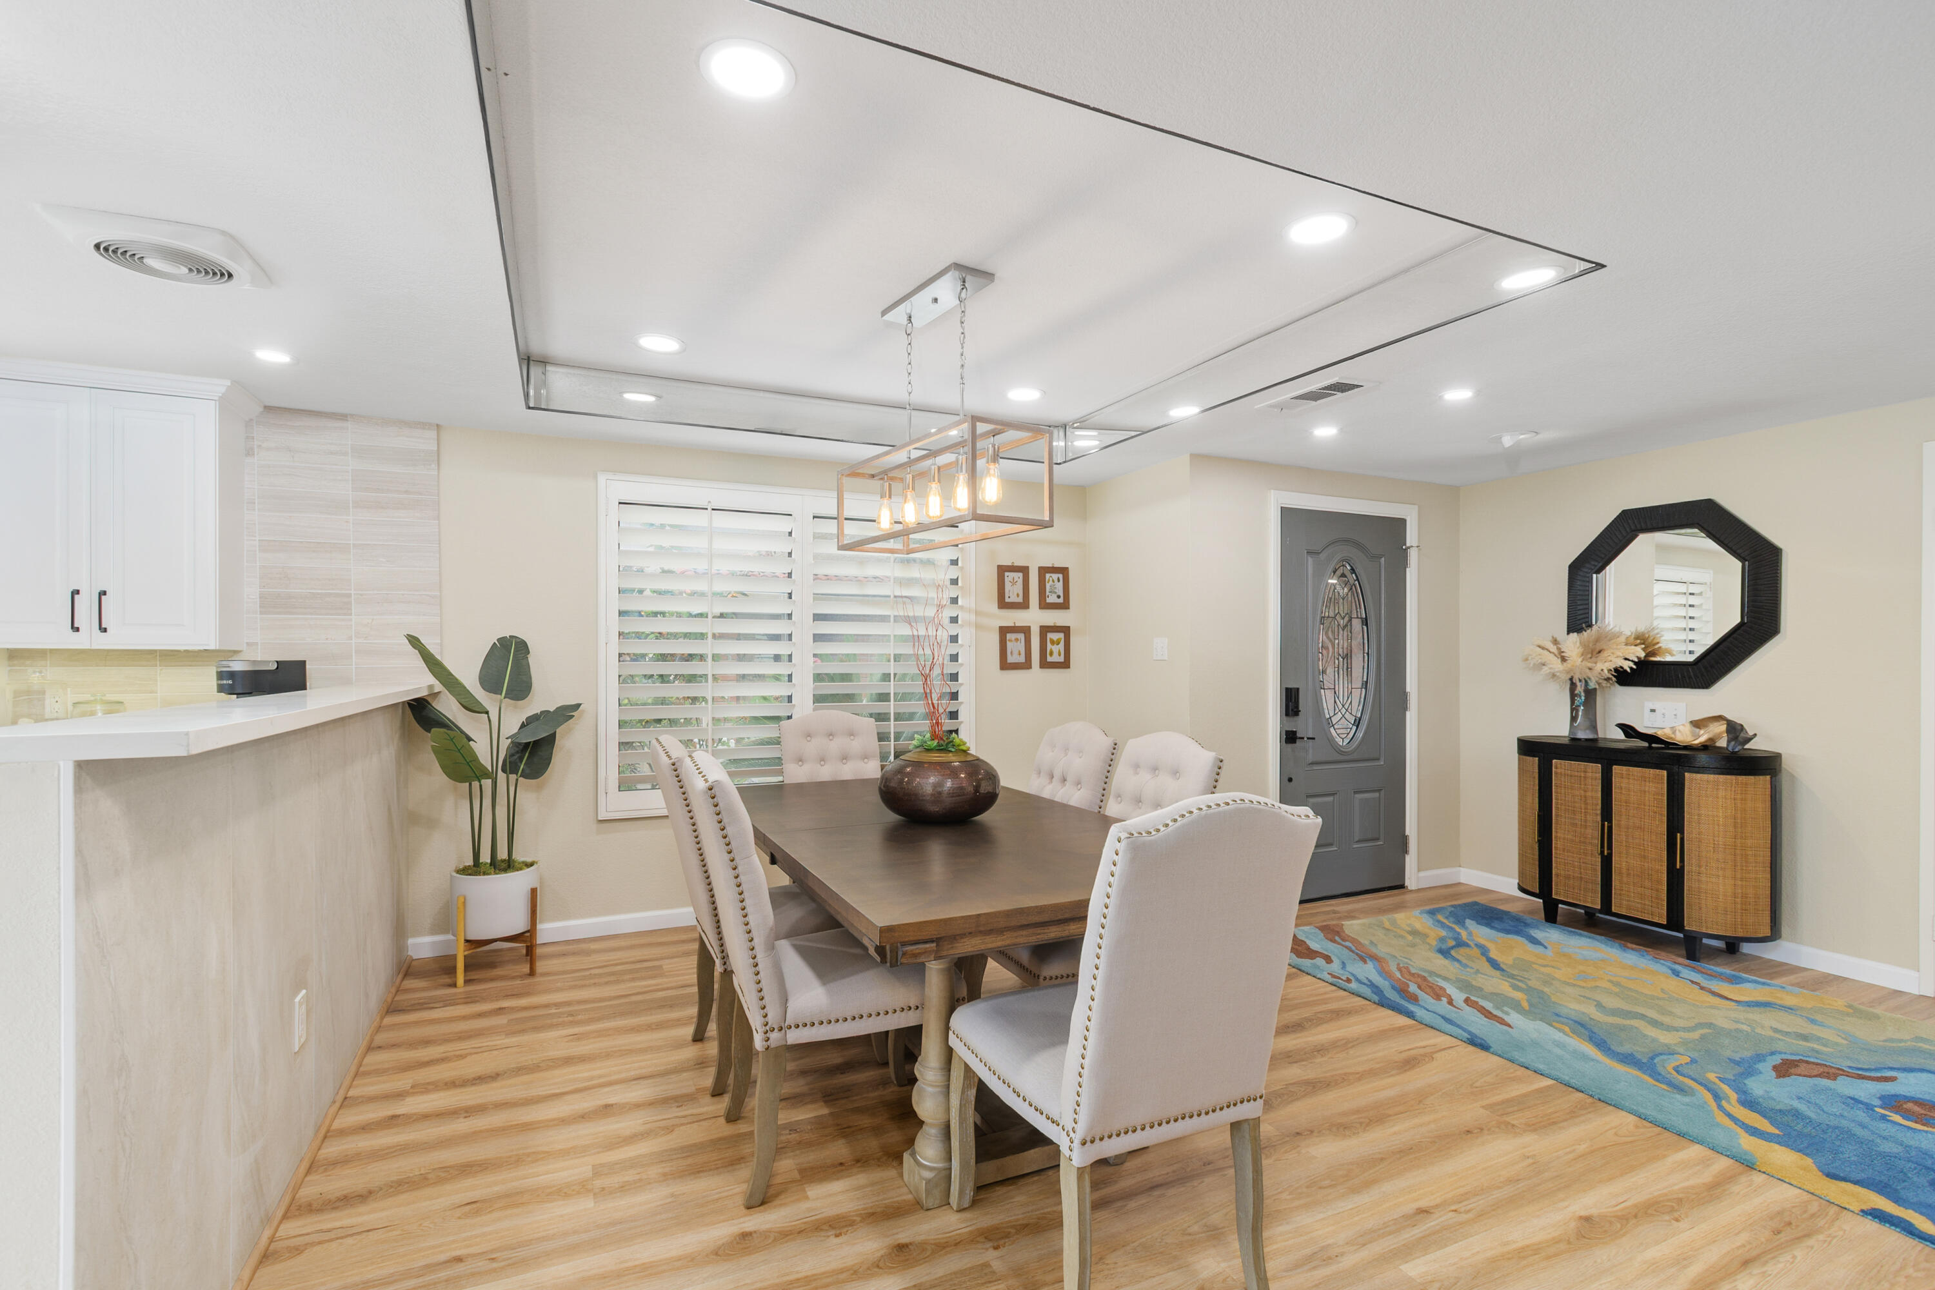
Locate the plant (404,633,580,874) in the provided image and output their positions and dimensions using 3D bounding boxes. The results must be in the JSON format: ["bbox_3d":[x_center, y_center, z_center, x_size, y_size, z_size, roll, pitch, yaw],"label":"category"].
[{"bbox_3d":[-1.923,0.442,3.506,0.615,0.983,0.500,0,-1,-25],"label":"plant"}]

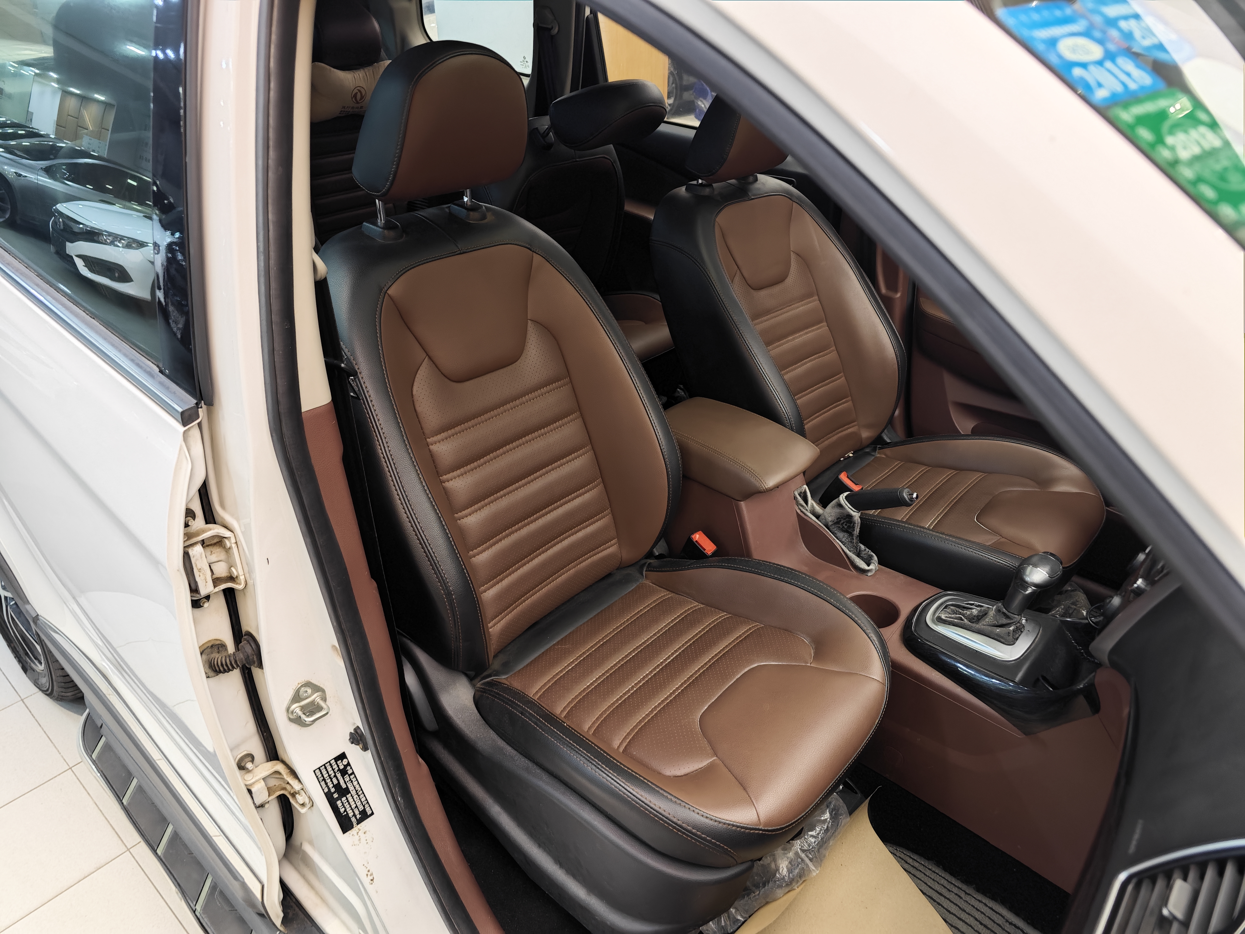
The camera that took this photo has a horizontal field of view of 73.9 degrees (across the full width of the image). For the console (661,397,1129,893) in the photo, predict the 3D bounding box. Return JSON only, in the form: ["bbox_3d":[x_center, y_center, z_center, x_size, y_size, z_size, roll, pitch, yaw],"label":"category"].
[{"bbox_3d":[0.391,0.218,1.372,0.900,0.450,0.250,26,38,34],"label":"console"}]

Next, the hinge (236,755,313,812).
[{"bbox_3d":[-0.435,0.394,1.035,0.050,0.045,0.060,26,38,34],"label":"hinge"}]

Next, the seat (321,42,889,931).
[{"bbox_3d":[-0.021,0.024,1.152,0.880,1.050,0.540,26,38,34],"label":"seat"}]

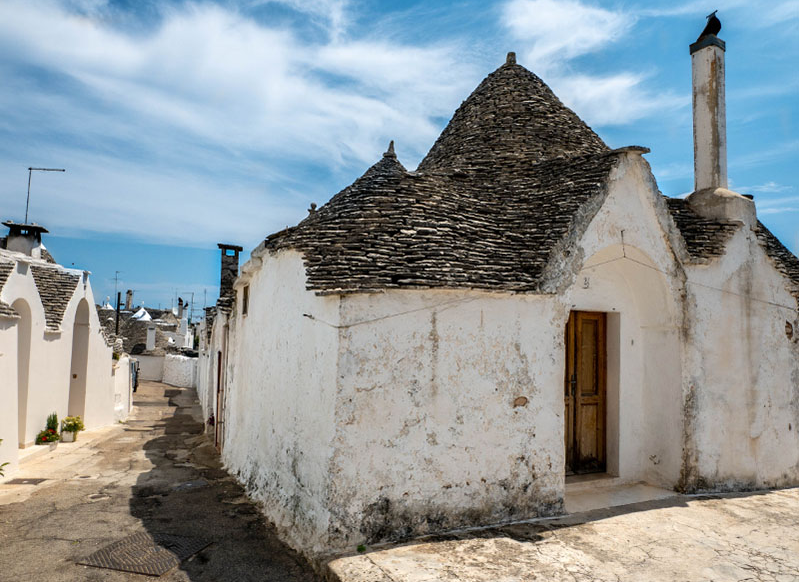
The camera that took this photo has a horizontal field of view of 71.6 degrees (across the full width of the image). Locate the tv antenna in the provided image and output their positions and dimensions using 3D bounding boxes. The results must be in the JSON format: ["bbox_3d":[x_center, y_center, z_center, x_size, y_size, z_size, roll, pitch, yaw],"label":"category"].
[{"bbox_3d":[-6.771,-1.813,10.599,0.698,1.104,0.194,1,-4,-6],"label":"tv antenna"}]

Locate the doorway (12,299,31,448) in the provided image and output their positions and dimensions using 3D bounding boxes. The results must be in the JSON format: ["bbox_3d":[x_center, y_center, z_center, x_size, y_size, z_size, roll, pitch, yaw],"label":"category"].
[{"bbox_3d":[-5.984,1.225,8.471,0.339,2.229,0.718,2,-4,-9],"label":"doorway"}]

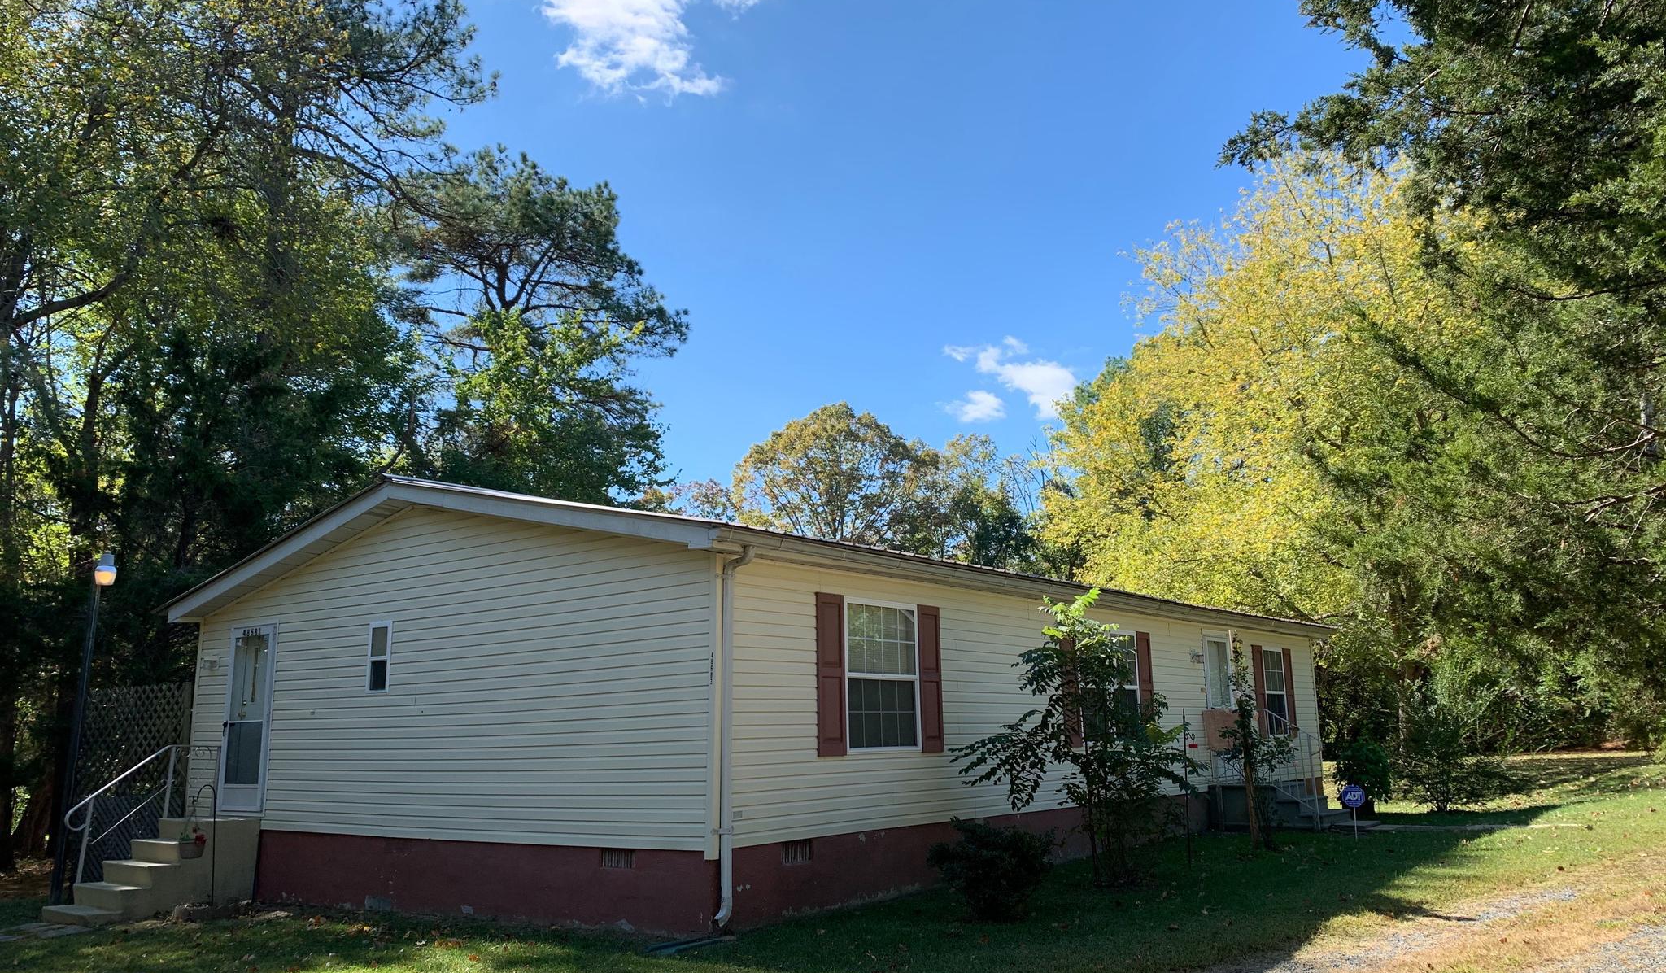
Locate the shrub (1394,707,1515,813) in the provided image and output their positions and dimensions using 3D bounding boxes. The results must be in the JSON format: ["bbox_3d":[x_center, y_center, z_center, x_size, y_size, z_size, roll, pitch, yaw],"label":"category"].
[{"bbox_3d":[9.730,4.312,19.830,1.815,1.649,1.815,-7,-12,25],"label":"shrub"}]

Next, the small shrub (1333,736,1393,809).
[{"bbox_3d":[8.155,4.490,19.416,0.929,1.220,0.929,-6,-12,22],"label":"small shrub"}]

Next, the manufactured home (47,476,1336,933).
[{"bbox_3d":[0.513,2.988,17.826,9.050,4.130,16.400,-10,-14,36],"label":"manufactured home"}]

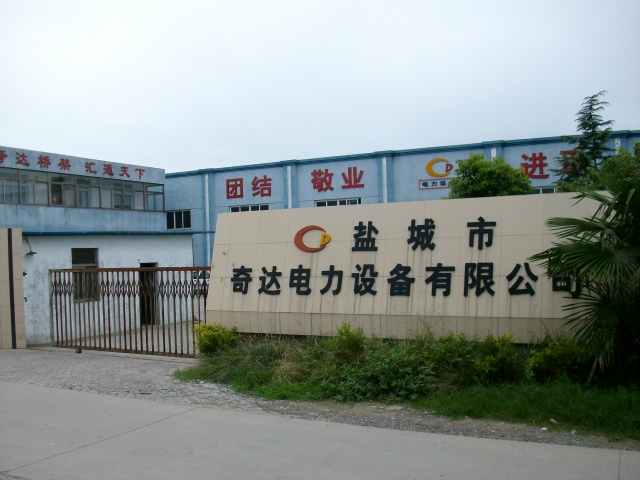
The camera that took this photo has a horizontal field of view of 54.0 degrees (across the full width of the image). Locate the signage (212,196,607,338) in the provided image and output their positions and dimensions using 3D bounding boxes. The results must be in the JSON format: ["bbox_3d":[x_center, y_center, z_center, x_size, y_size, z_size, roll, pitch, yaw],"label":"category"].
[{"bbox_3d":[1.266,0.532,10.899,7.280,2.340,0.780,-2,0,25],"label":"signage"}]

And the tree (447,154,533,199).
[{"bbox_3d":[4.783,-0.131,17.483,2.600,4.500,2.600,-2,0,25],"label":"tree"}]

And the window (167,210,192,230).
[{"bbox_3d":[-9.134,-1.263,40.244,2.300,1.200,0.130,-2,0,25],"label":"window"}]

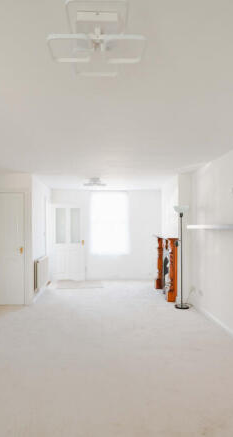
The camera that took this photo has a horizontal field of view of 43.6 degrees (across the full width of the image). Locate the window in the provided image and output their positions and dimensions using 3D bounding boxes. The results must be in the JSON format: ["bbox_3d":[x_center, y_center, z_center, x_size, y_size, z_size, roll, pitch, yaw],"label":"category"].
[{"bbox_3d":[-0.178,0.127,7.420,1.000,1.580,0.120,0,-1,-4],"label":"window"}]

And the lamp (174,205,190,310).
[{"bbox_3d":[1.122,0.645,5.000,0.270,1.755,0.270,0,-1,-4],"label":"lamp"}]

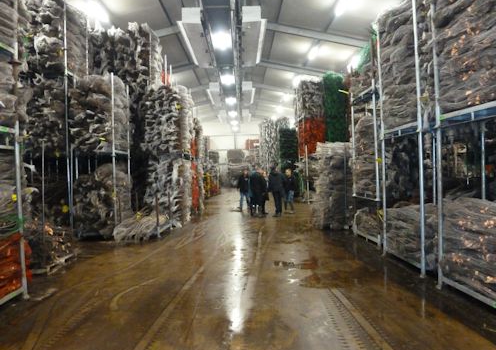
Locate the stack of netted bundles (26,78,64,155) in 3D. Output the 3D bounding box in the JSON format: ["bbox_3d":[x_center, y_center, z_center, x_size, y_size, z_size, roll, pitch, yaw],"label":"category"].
[{"bbox_3d":[-5.170,-1.520,9.250,1.100,1.980,1.150,-2,1,-1],"label":"stack of netted bundles"}]

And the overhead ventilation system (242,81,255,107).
[{"bbox_3d":[0.030,-5.560,23.600,0.800,0.500,4.900,-2,1,-1],"label":"overhead ventilation system"}]

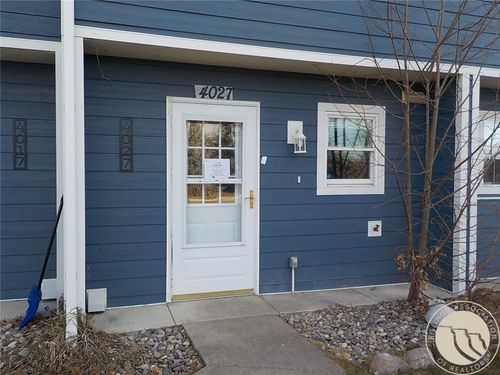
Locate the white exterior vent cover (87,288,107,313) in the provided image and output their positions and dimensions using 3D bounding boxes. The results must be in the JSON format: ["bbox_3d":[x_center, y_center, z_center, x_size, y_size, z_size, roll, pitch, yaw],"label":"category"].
[{"bbox_3d":[-1.473,1.083,4.166,0.179,0.198,0.090,0,2,-19],"label":"white exterior vent cover"}]

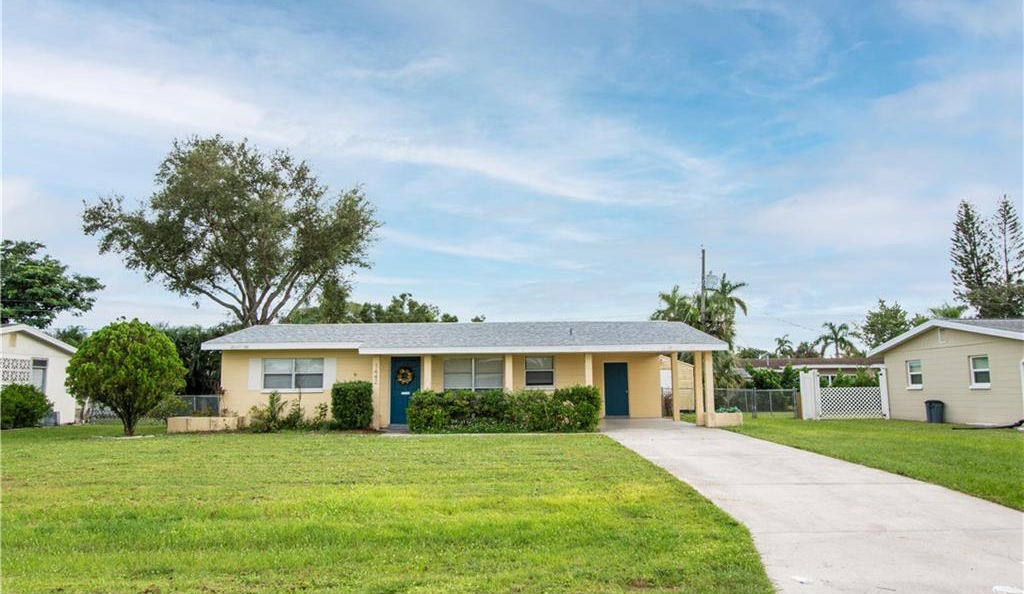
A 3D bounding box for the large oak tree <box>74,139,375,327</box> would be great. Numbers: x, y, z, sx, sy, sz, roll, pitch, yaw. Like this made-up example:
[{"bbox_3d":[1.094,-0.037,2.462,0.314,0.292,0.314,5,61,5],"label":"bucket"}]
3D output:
[{"bbox_3d":[-14.360,-1.171,35.287,14.300,13.960,13.800,-1,-7,0],"label":"large oak tree"}]

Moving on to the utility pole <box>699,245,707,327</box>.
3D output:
[{"bbox_3d":[11.229,1.569,39.816,0.320,9.041,0.320,-1,-7,0],"label":"utility pole"}]

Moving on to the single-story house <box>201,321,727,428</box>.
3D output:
[{"bbox_3d":[-1.507,2.617,23.842,15.317,3.511,9.244,-1,-7,0],"label":"single-story house"}]

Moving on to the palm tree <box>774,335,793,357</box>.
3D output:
[{"bbox_3d":[36.725,8.453,91.759,2.400,6.800,2.400,-1,-7,0],"label":"palm tree"}]

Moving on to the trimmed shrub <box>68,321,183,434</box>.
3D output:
[{"bbox_3d":[-10.901,2.282,19.272,3.000,3.270,3.000,-1,-7,0],"label":"trimmed shrub"}]

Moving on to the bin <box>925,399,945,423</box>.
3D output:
[{"bbox_3d":[13.753,3.730,22.198,0.570,0.710,0.560,-1,-7,0],"label":"bin"}]

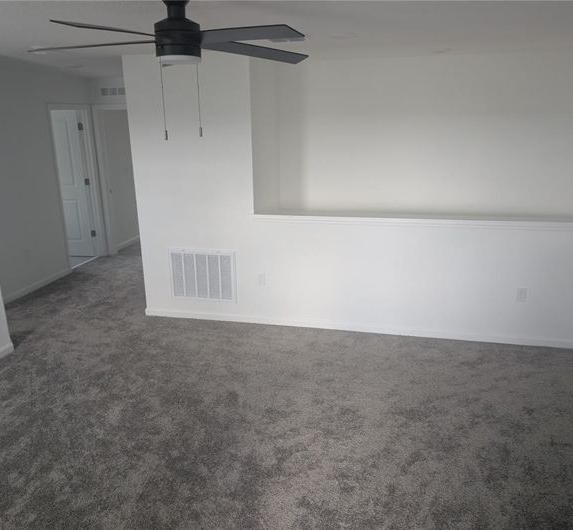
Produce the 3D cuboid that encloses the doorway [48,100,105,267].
[{"bbox_3d":[-2.764,-1.021,6.503,0.130,2.103,0.892,3,16,12],"label":"doorway"}]

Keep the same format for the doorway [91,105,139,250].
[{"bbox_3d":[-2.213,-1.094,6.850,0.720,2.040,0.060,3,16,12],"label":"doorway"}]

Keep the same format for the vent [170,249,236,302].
[{"bbox_3d":[-0.793,0.105,4.672,0.646,0.518,0.022,3,16,12],"label":"vent"}]

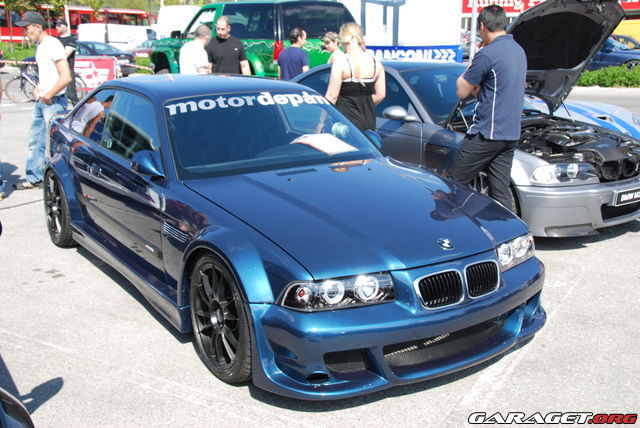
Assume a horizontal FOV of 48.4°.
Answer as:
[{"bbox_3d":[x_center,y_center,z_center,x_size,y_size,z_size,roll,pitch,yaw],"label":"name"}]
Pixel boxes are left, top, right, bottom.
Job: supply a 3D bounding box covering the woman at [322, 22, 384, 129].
[{"bbox_3d":[0.278,-0.633,5.761,0.490,1.710,0.340,-1,14,-7],"label":"woman"}]

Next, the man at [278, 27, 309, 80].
[{"bbox_3d":[-0.332,-1.436,8.912,0.500,1.730,0.360,11,17,36],"label":"man"}]

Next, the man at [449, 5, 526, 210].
[{"bbox_3d":[1.156,-0.495,4.995,0.460,1.830,0.480,11,17,36],"label":"man"}]

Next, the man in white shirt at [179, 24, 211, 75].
[{"bbox_3d":[-1.415,-1.253,8.118,0.400,1.740,0.500,-10,17,-36],"label":"man in white shirt"}]

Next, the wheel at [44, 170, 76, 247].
[{"bbox_3d":[-1.948,-0.056,5.587,0.230,0.635,0.635,-9,17,-33],"label":"wheel"}]

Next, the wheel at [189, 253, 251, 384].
[{"bbox_3d":[-0.385,0.492,3.454,0.230,0.635,0.635,-9,17,-33],"label":"wheel"}]

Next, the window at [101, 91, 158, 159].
[{"bbox_3d":[-1.162,-0.545,4.454,0.070,0.450,1.000,15,3,-37],"label":"window"}]

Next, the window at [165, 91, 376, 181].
[{"bbox_3d":[-0.272,-0.492,4.308,1.400,0.110,0.690,-9,52,-33],"label":"window"}]

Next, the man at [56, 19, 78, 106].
[{"bbox_3d":[-4.190,-2.261,11.904,0.420,1.810,0.500,-8,16,-29],"label":"man"}]

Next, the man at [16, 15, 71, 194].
[{"bbox_3d":[-2.885,-1.136,7.410,0.540,1.830,0.480,-5,15,-22],"label":"man"}]

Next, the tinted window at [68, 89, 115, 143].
[{"bbox_3d":[-1.647,-0.734,5.144,0.060,0.390,0.750,15,3,-37],"label":"tinted window"}]

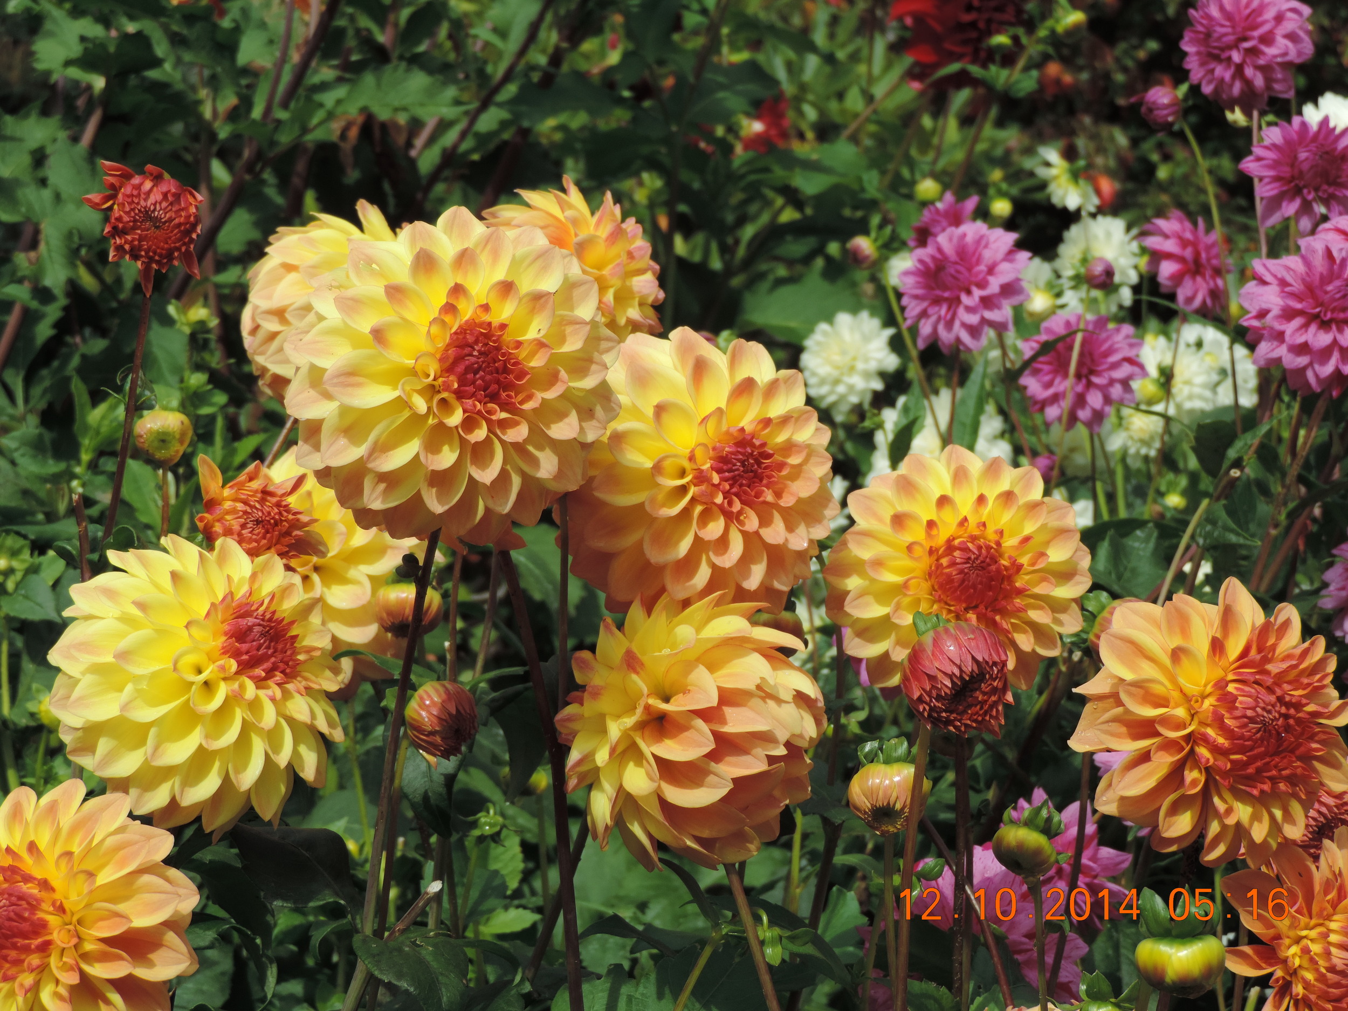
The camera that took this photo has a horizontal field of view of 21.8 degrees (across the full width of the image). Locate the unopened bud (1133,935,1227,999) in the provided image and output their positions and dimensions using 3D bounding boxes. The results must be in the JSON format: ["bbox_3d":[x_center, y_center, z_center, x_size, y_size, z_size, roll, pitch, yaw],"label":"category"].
[{"bbox_3d":[0.196,0.179,1.360,0.035,0.025,0.033,0,16,0],"label":"unopened bud"}]

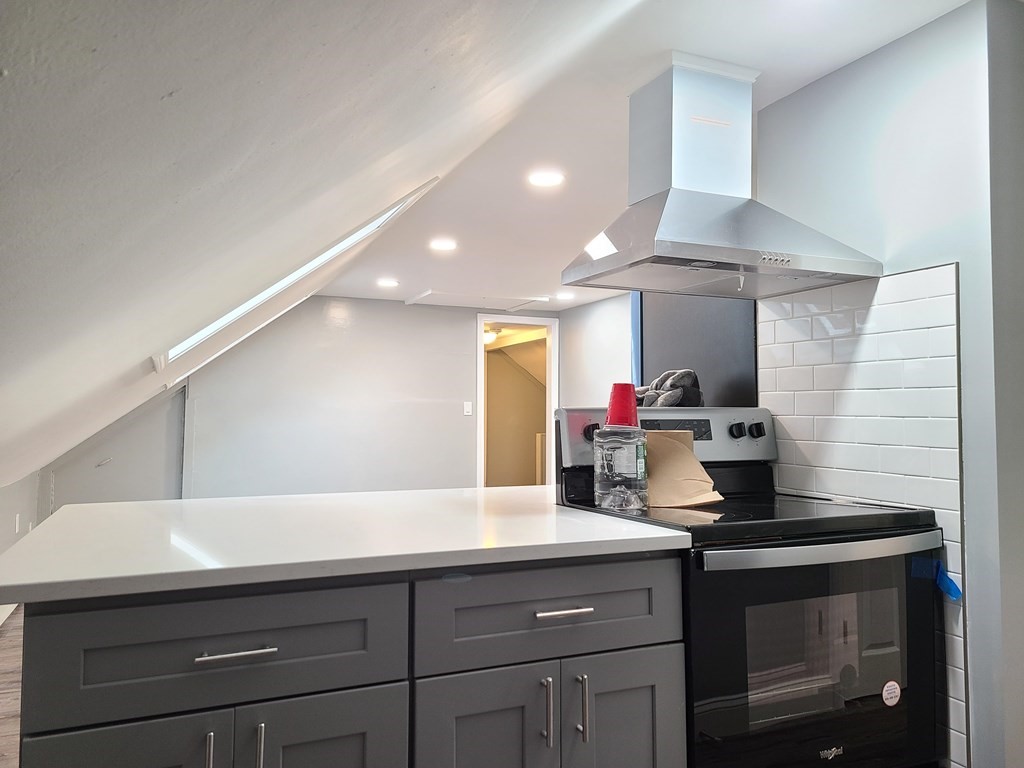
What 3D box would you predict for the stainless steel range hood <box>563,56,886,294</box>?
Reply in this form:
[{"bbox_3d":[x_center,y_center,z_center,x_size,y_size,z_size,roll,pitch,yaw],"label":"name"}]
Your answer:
[{"bbox_3d":[0.592,-0.622,2.239,0.747,0.650,0.477,1,-2,-23],"label":"stainless steel range hood"}]

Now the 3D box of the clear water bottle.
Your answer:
[{"bbox_3d":[0.295,0.174,2.080,0.144,0.325,0.144,0,-2,0],"label":"clear water bottle"}]

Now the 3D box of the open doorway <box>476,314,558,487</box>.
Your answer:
[{"bbox_3d":[0.049,0.396,7.761,0.886,2.148,0.130,1,-2,-23],"label":"open doorway"}]

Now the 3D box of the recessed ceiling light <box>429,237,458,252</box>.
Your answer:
[{"bbox_3d":[-0.423,-0.861,4.764,0.170,0.030,0.170,1,-2,-23],"label":"recessed ceiling light"}]

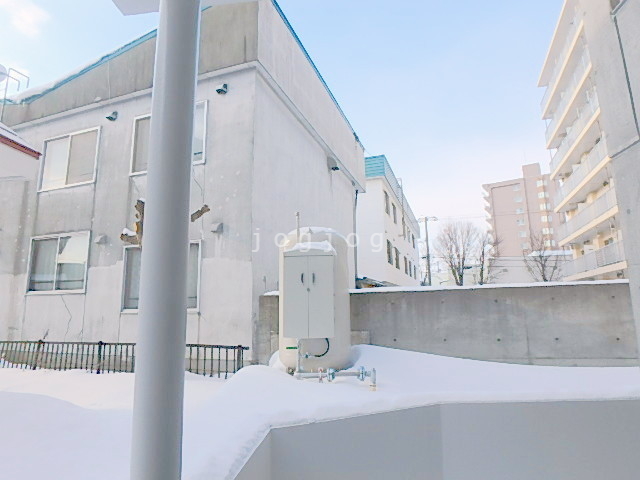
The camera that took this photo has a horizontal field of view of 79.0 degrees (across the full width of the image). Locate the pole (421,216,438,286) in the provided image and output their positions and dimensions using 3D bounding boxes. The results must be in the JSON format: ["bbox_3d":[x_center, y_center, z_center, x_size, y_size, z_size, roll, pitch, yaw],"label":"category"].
[{"bbox_3d":[11.118,2.995,39.053,1.750,10.788,0.450,0,-10,0],"label":"pole"}]

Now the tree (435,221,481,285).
[{"bbox_3d":[14.300,3.227,40.023,4.636,10.616,4.636,0,-10,0],"label":"tree"}]

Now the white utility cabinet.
[{"bbox_3d":[-0.111,0.551,4.000,0.505,0.910,0.270,-3,-10,10],"label":"white utility cabinet"}]

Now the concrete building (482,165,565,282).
[{"bbox_3d":[52.031,0.456,95.701,17.000,33.674,18.000,-7,-12,32],"label":"concrete building"}]

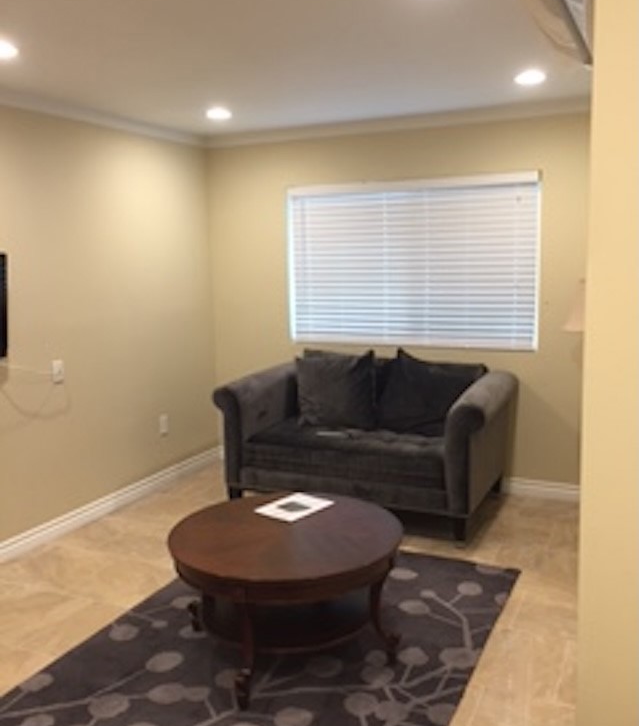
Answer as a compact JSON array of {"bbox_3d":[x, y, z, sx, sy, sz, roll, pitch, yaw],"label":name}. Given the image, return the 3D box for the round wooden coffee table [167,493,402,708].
[{"bbox_3d":[-0.125,0.897,2.840,0.904,0.491,0.904,-1,9,0],"label":"round wooden coffee table"}]

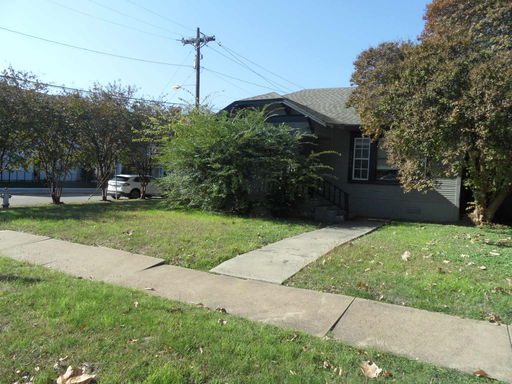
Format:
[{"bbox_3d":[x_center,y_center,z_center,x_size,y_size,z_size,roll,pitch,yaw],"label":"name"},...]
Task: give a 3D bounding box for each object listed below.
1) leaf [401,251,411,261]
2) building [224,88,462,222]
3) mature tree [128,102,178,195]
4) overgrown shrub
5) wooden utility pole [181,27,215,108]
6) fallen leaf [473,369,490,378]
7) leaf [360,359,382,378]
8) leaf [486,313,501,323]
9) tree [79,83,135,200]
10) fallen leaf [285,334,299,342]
[{"bbox_3d":[2.868,1.217,6.809,0.170,0.130,0.100,3,3,23],"label":"leaf"},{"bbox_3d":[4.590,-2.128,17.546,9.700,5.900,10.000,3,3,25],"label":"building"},{"bbox_3d":[-6.040,-2.330,20.715,3.000,5.579,3.000,3,3,25],"label":"mature tree"},{"bbox_3d":[-0.459,-1.144,14.644,6.100,3.950,2.800,3,3,25],"label":"overgrown shrub"},{"bbox_3d":[-4.308,-5.803,26.116,2.500,12.253,0.500,3,3,25],"label":"wooden utility pole"},{"bbox_3d":[1.791,1.440,2.820,0.135,0.035,0.100,4,4,34],"label":"fallen leaf"},{"bbox_3d":[0.914,1.401,2.808,0.165,0.065,0.150,3,3,19],"label":"leaf"},{"bbox_3d":[2.644,1.396,3.952,0.150,0.055,0.120,4,4,35],"label":"leaf"},{"bbox_3d":[-7.998,-2.607,18.991,3.200,6.199,3.200,3,3,25],"label":"tree"},{"bbox_3d":[0.333,1.373,3.328,0.125,0.035,0.090,2,3,7],"label":"fallen leaf"}]

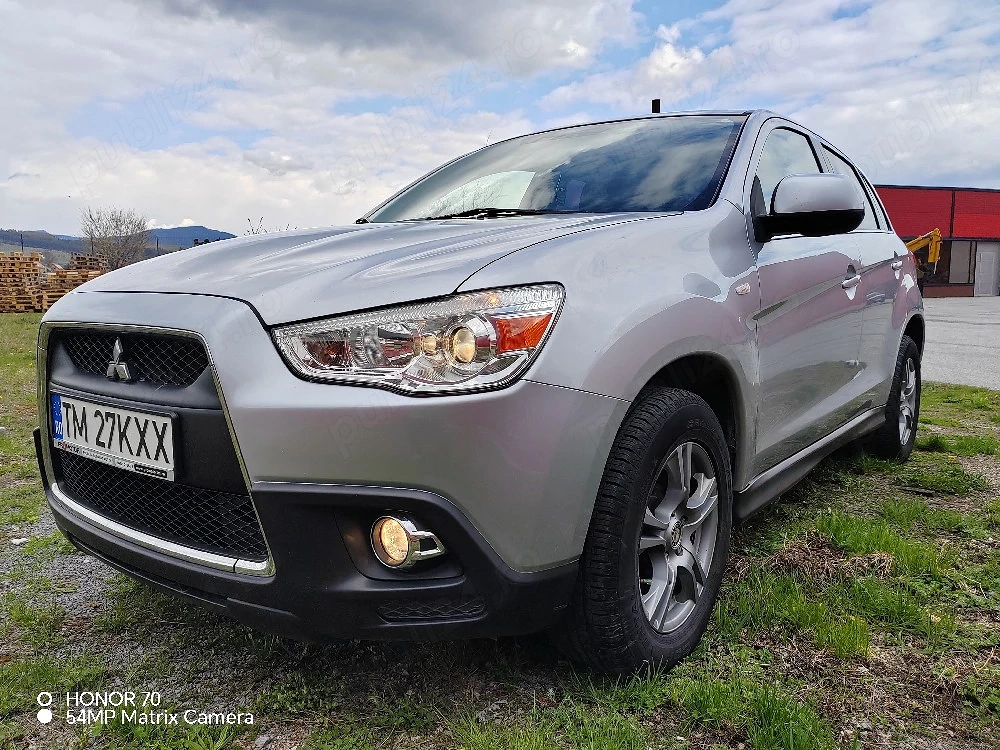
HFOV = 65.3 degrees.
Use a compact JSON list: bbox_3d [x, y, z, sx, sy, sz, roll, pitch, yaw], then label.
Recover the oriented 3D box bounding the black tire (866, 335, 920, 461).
[{"bbox_3d":[1.988,0.120,4.024,0.220,0.675,0.675,5,8,38],"label":"black tire"}]

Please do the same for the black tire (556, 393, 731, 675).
[{"bbox_3d":[0.347,0.368,1.931,0.220,0.675,0.675,5,8,38],"label":"black tire"}]

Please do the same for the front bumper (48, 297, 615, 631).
[{"bbox_3d":[-0.633,0.147,1.882,1.770,0.700,0.640,5,8,38],"label":"front bumper"}]

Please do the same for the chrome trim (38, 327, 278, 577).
[{"bbox_3d":[-0.799,0.117,1.664,0.965,0.460,0.120,5,8,38],"label":"chrome trim"}]

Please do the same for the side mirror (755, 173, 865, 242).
[{"bbox_3d":[0.897,-0.487,2.280,0.245,0.205,0.230,5,8,38],"label":"side mirror"}]

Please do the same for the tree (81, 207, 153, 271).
[{"bbox_3d":[-16.246,-4.971,33.000,3.100,4.200,2.900,-3,7,-26],"label":"tree"}]

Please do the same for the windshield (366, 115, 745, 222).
[{"bbox_3d":[0.129,-0.704,2.773,1.420,0.160,0.880,5,39,38],"label":"windshield"}]

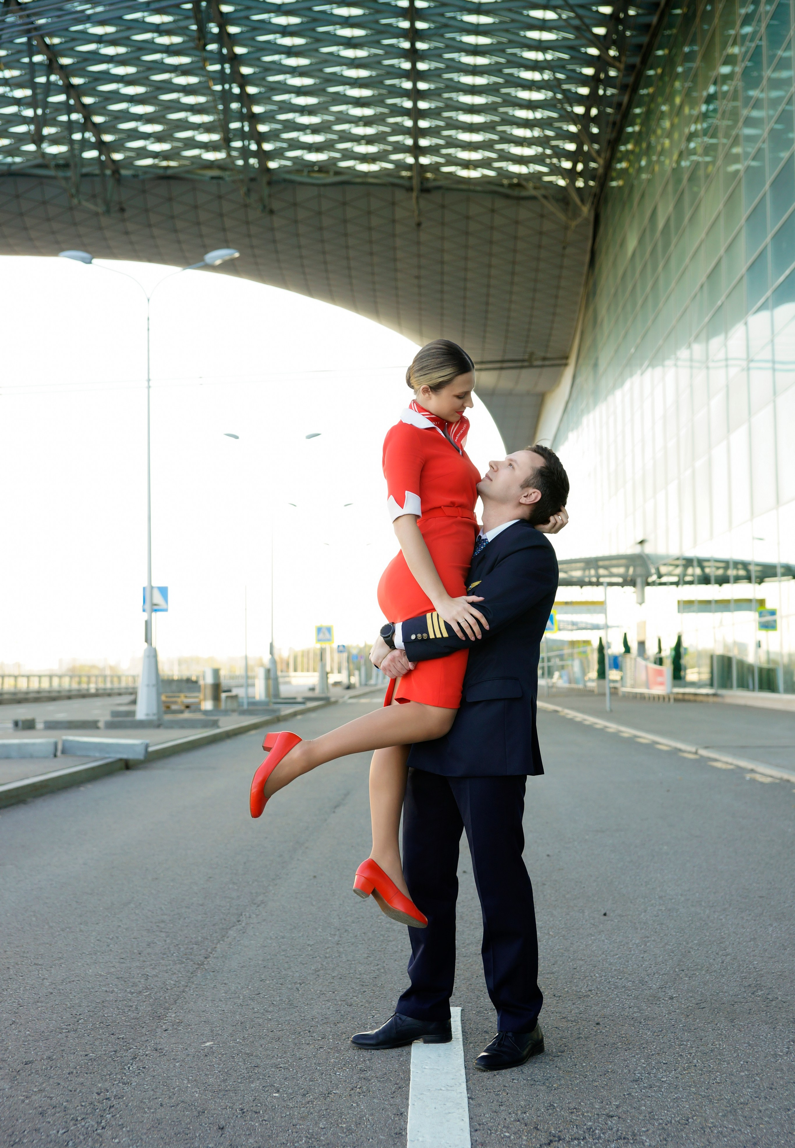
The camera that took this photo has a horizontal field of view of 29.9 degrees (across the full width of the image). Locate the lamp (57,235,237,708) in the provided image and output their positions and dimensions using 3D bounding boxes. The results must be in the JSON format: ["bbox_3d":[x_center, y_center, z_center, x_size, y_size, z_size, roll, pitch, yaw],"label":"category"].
[{"bbox_3d":[-4.609,-1.662,27.802,3.400,9.010,0.500,0,-4,1],"label":"lamp"}]

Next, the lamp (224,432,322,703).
[{"bbox_3d":[-4.168,-0.215,50.105,3.340,9.110,0.500,0,-4,1],"label":"lamp"}]

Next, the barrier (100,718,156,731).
[{"bbox_3d":[-4.839,2.713,26.892,1.000,0.165,0.190,0,-4,-3],"label":"barrier"}]

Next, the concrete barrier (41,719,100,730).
[{"bbox_3d":[-5.832,2.709,26.737,1.000,0.165,0.190,0,-4,-7],"label":"concrete barrier"}]

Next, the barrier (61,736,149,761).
[{"bbox_3d":[-3.420,2.059,17.538,1.000,0.200,0.200,1,-4,8],"label":"barrier"}]

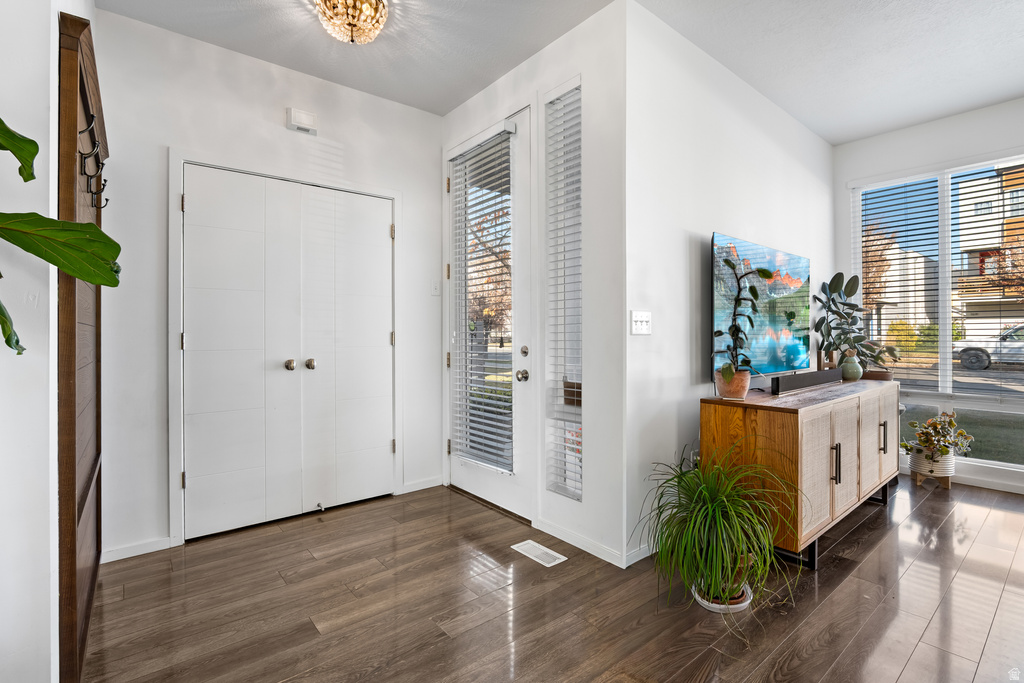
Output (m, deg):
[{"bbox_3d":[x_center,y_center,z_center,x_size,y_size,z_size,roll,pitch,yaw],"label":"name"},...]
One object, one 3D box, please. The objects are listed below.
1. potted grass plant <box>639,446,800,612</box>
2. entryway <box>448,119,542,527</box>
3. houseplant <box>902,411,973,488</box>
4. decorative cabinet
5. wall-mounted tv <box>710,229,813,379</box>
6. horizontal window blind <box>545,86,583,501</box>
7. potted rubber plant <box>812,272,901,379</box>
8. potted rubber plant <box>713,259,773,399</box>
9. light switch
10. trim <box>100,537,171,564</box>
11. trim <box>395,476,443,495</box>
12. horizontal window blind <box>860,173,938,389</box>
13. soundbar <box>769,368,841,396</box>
[{"bbox_3d":[0.881,0.774,1.956,0.580,0.630,0.570,0,1,-39],"label":"potted grass plant"},{"bbox_3d":[-0.167,-0.157,3.030,0.110,2.480,0.960,0,1,-40],"label":"entryway"},{"bbox_3d":[3.130,0.790,3.360,0.460,0.560,0.420,0,1,-38],"label":"houseplant"},{"bbox_3d":[1.811,0.686,2.729,1.809,0.795,0.446,0,1,-39],"label":"decorative cabinet"},{"bbox_3d":[1.690,-0.205,3.040,1.445,0.830,0.055,0,1,-38],"label":"wall-mounted tv"},{"bbox_3d":[0.295,-0.250,2.470,0.060,2.160,0.280,0,1,-39],"label":"horizontal window blind"},{"bbox_3d":[2.580,-0.110,3.420,0.570,0.790,0.480,0,1,-38],"label":"potted rubber plant"},{"bbox_3d":[1.206,-0.078,2.385,0.270,0.739,0.250,0,1,-39],"label":"potted rubber plant"},{"bbox_3d":[0.652,-0.096,2.295,0.165,0.117,0.010,0,1,-38],"label":"light switch"},{"bbox_3d":[-1.965,1.090,2.365,0.300,0.062,0.016,0,1,-37],"label":"trim"},{"bbox_3d":[-0.666,1.036,3.297,0.370,0.087,0.018,0,1,-39],"label":"trim"},{"bbox_3d":[3.158,-0.440,3.724,0.060,1.680,0.510,0,1,-39],"label":"horizontal window blind"},{"bbox_3d":[1.915,0.248,2.930,1.060,0.088,0.060,0,1,-38],"label":"soundbar"}]

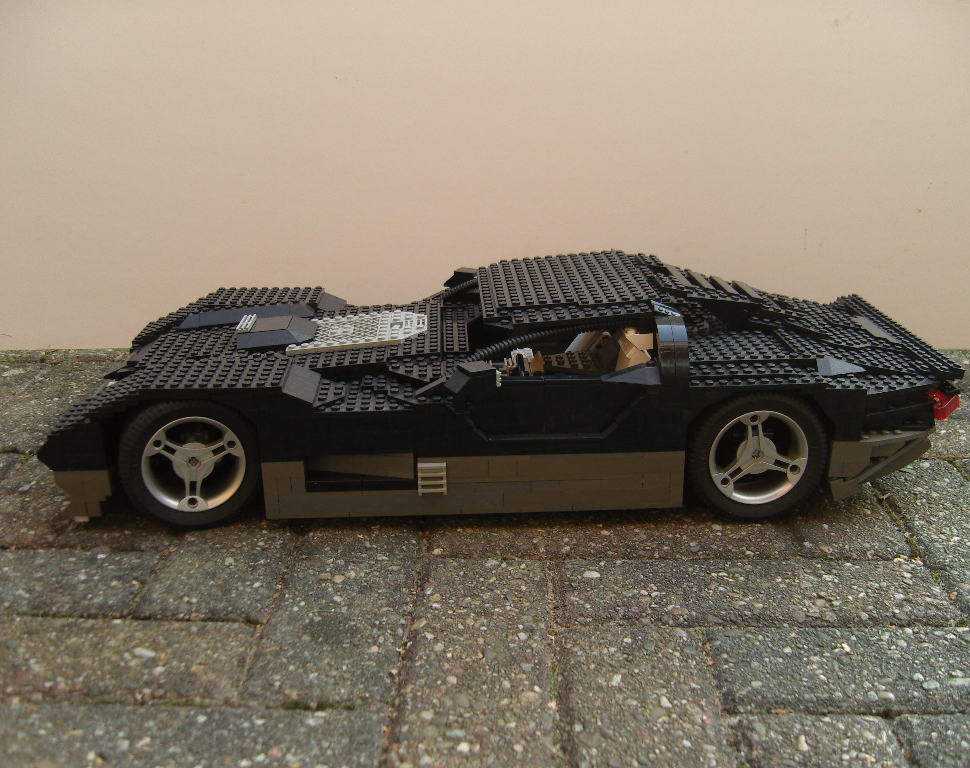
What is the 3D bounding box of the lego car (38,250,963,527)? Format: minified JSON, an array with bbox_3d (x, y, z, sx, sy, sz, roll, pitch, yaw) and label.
[{"bbox_3d":[0.011,-0.012,0.677,0.545,0.129,0.215,-1,20,-2],"label":"lego car"}]

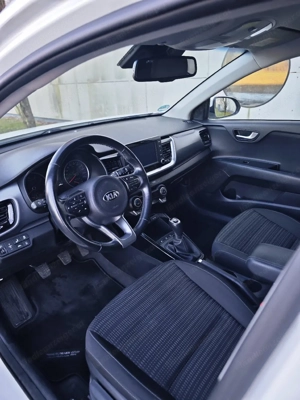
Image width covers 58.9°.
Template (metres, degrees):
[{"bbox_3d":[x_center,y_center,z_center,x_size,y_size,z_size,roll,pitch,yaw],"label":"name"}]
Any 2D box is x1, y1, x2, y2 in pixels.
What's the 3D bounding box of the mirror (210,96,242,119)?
[{"bbox_3d":[0.493,-0.622,1.780,0.205,0.137,0.100,-14,27,-20],"label":"mirror"}]

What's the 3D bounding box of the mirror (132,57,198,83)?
[{"bbox_3d":[0.053,-0.459,0.930,0.245,0.070,0.042,-16,32,-23],"label":"mirror"}]

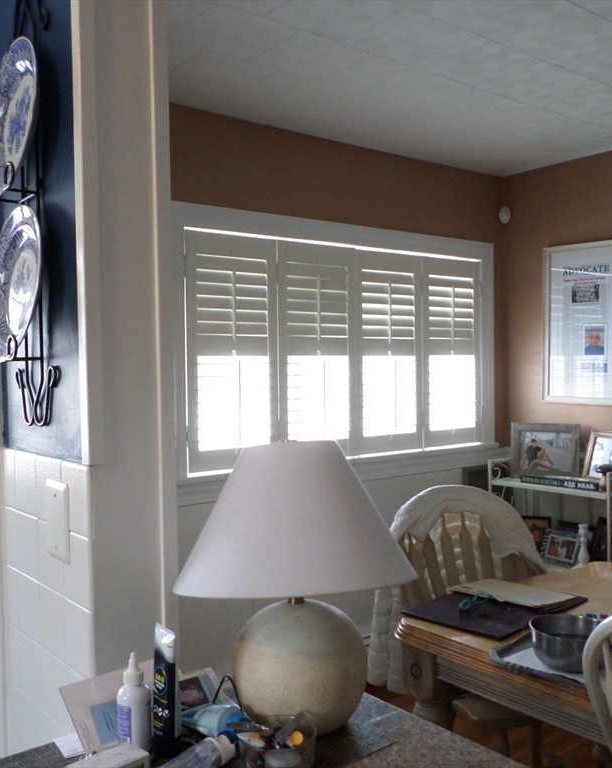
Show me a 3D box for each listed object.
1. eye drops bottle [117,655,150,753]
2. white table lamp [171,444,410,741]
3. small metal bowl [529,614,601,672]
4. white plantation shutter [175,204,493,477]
[{"bbox_3d":[-0.242,0.449,1.040,0.047,0.139,0.047,-1,1,0],"label":"eye drops bottle"},{"bbox_3d":[-0.014,0.298,1.085,0.352,0.431,0.352,-1,1,0],"label":"white table lamp"},{"bbox_3d":[0.574,0.573,1.643,0.155,0.073,0.155,-1,1,0],"label":"small metal bowl"},{"bbox_3d":[0.265,-0.199,3.610,1.970,1.125,0.080,-2,1,-36],"label":"white plantation shutter"}]

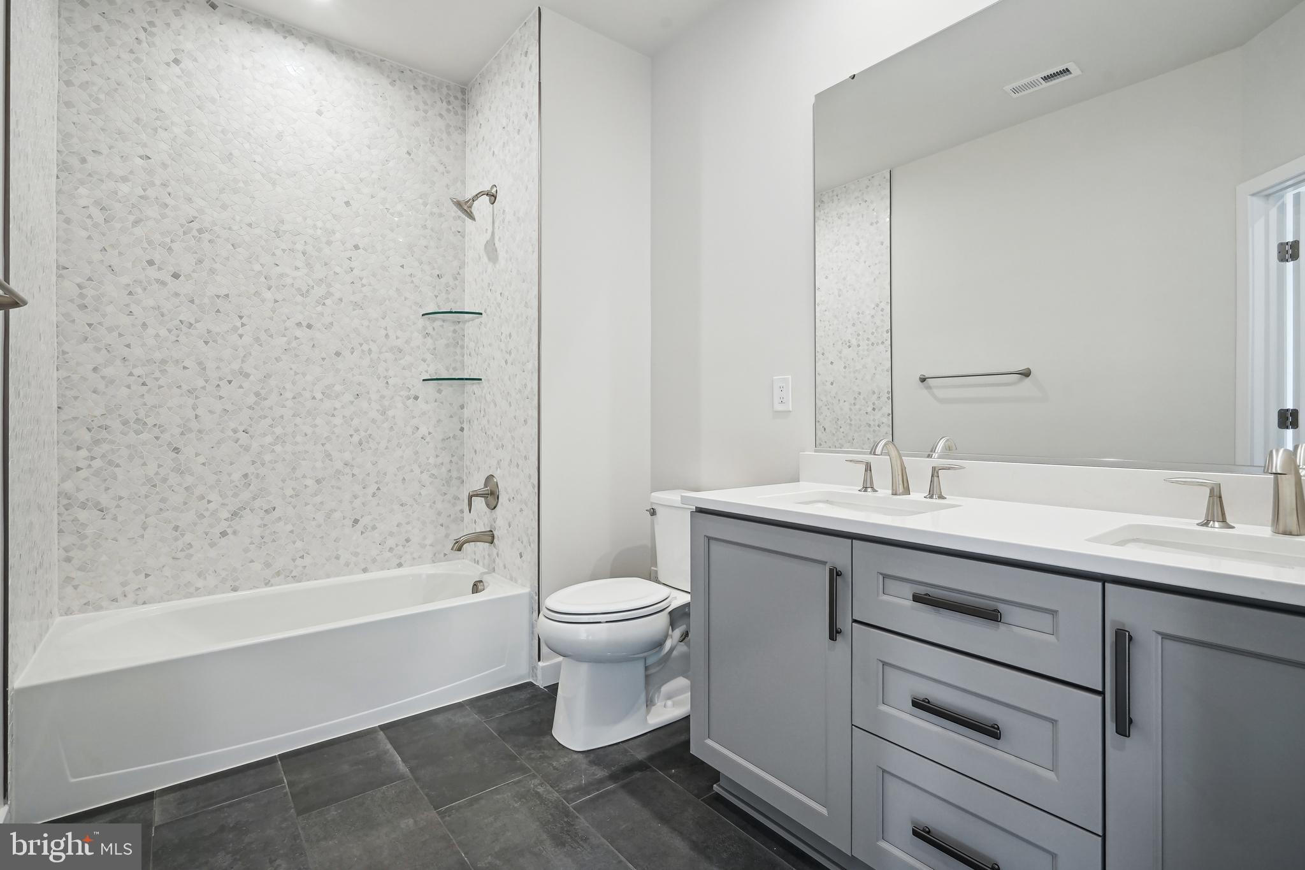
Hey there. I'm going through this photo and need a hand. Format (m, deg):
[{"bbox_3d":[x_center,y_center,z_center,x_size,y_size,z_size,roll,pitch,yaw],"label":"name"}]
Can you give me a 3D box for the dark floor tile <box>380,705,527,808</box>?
[{"bbox_3d":[-0.665,1.040,1.917,0.298,0.010,0.588,0,0,-39],"label":"dark floor tile"}]

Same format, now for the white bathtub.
[{"bbox_3d":[-1.313,0.840,2.252,1.485,0.380,0.741,0,0,-39],"label":"white bathtub"}]

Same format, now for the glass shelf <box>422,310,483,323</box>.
[{"bbox_3d":[-0.989,-0.593,2.861,0.220,0.010,0.222,0,1,-39],"label":"glass shelf"}]

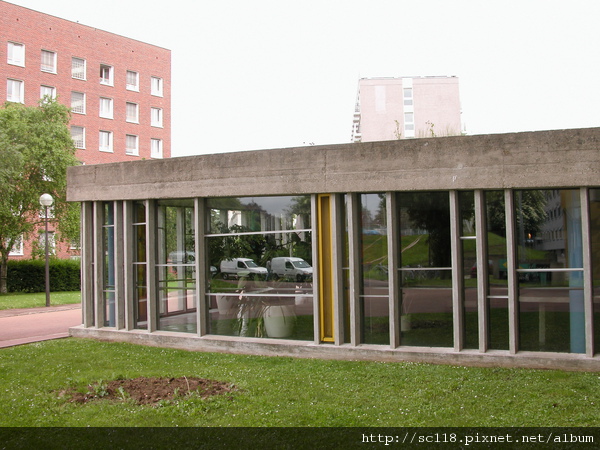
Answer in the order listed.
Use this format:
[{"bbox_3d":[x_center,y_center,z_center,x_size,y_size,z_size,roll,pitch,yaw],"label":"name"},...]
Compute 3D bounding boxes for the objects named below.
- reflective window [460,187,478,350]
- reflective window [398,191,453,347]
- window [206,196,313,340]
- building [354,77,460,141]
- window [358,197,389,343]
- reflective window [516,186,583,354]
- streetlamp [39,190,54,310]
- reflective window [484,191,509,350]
[{"bbox_3d":[2.391,0.629,8.451,0.279,2.235,0.100,-3,-3,29],"label":"reflective window"},{"bbox_3d":[1.843,0.640,8.791,0.887,2.285,0.100,-3,-3,29],"label":"reflective window"},{"bbox_3d":[-0.714,0.712,10.209,2.200,2.395,0.120,-3,-3,29],"label":"window"},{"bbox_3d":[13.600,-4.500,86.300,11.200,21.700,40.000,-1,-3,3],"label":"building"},{"bbox_3d":[1.171,0.664,9.206,0.568,2.317,0.100,-3,-3,29],"label":"window"},{"bbox_3d":[3.272,0.590,7.907,0.894,2.195,0.100,-3,-3,29],"label":"reflective window"},{"bbox_3d":[-8.716,0.860,20.948,0.470,3.987,0.470,-3,-3,29],"label":"streetlamp"},{"bbox_3d":[2.673,0.619,8.214,0.335,2.205,0.120,-3,-3,29],"label":"reflective window"}]

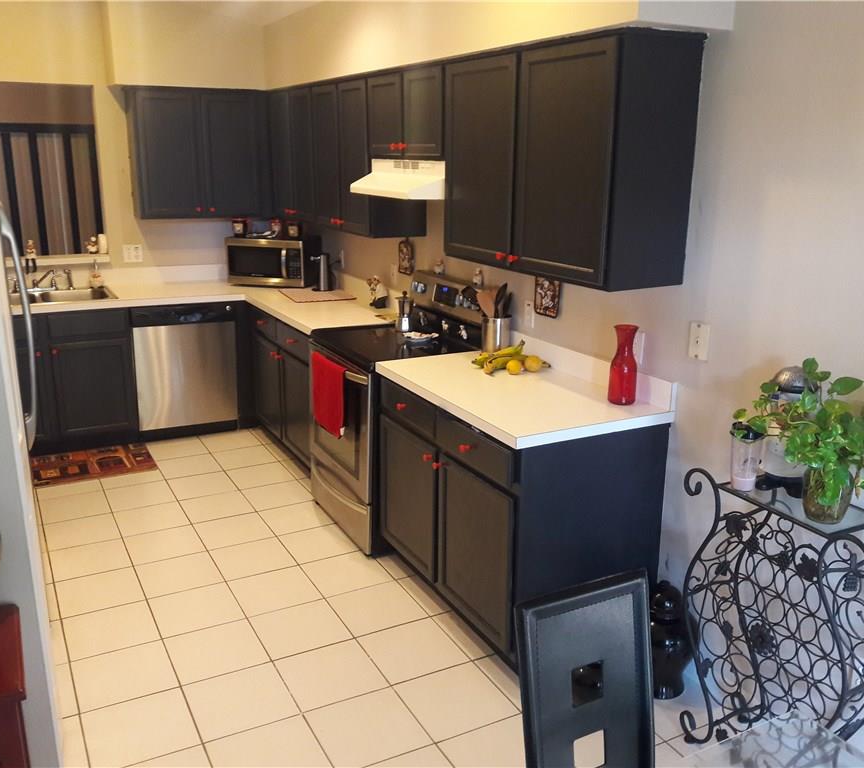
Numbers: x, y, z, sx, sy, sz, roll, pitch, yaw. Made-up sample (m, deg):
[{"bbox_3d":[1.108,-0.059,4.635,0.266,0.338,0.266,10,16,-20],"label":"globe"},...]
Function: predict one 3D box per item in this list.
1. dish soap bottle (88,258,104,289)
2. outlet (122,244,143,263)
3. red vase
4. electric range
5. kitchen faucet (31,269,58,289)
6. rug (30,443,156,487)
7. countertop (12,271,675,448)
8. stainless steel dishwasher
[{"bbox_3d":[-2.106,-0.693,5.206,0.085,0.185,0.075,-7,17,-27],"label":"dish soap bottle"},{"bbox_3d":[-1.933,-0.841,5.370,0.116,0.118,0.010,-7,17,-27],"label":"outlet"},{"bbox_3d":[0.685,-0.067,2.912,0.097,0.270,0.097,1,15,0],"label":"red vase"},{"bbox_3d":[-0.168,0.100,4.002,0.675,1.170,0.758,-7,17,-27],"label":"electric range"},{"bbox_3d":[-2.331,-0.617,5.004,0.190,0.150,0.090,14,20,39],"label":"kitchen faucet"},{"bbox_3d":[-2.027,0.469,4.765,0.800,0.010,0.530,-7,17,-27],"label":"rug"},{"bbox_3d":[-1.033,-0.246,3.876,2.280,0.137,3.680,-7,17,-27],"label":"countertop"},{"bbox_3d":[-1.635,-0.159,5.333,0.603,0.810,0.600,-7,17,-27],"label":"stainless steel dishwasher"}]

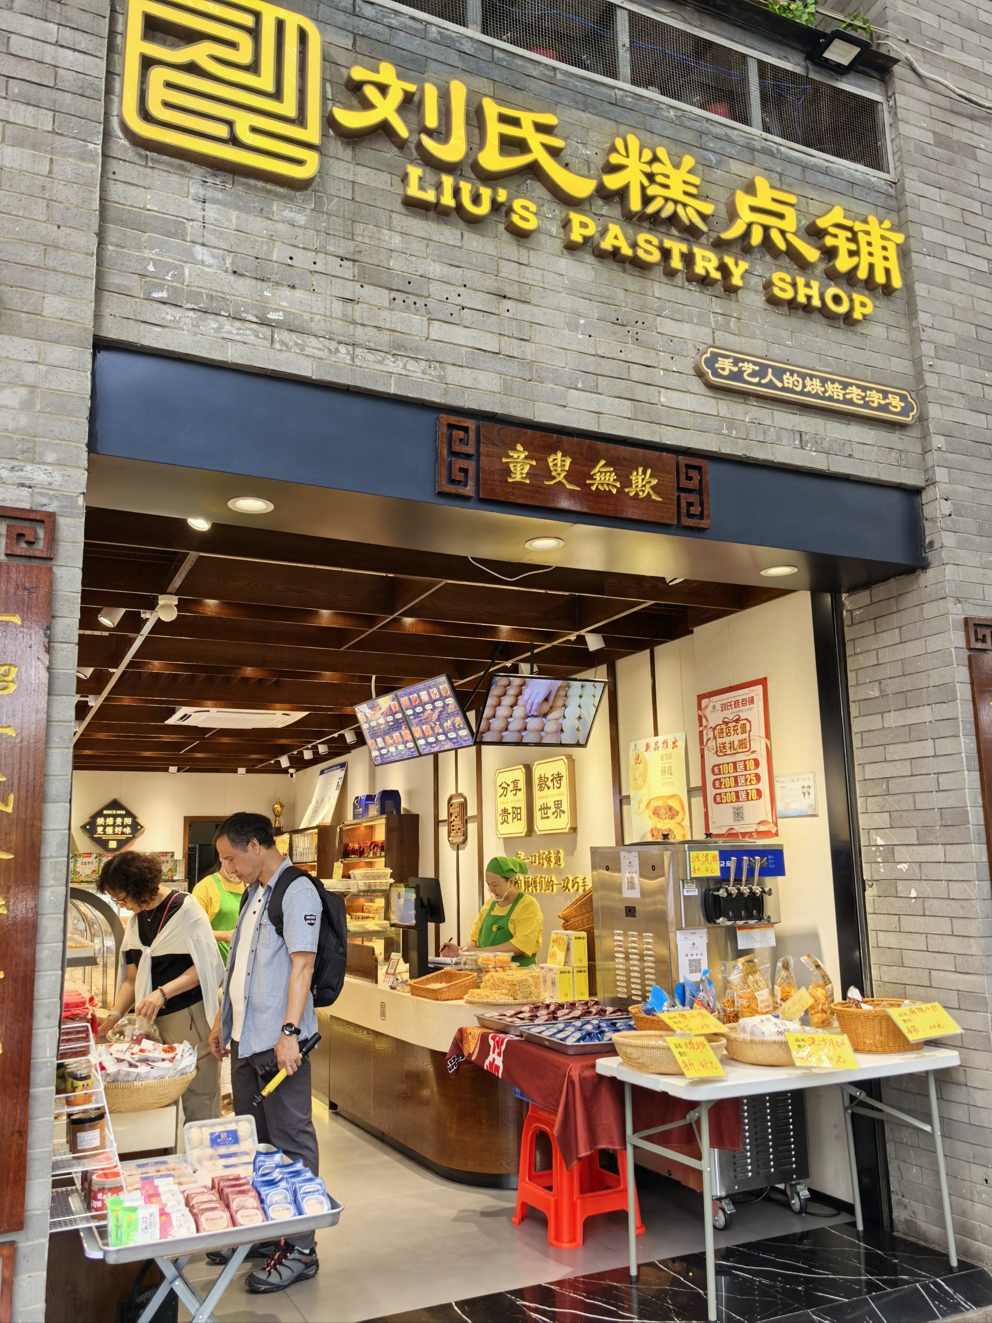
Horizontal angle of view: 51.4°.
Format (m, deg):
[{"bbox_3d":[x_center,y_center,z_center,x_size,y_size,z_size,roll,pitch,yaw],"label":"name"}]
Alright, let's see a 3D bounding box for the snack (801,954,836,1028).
[{"bbox_3d":[1.355,1.383,4.336,0.110,0.285,0.080,3,-12,-21],"label":"snack"}]

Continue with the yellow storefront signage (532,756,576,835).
[{"bbox_3d":[0.403,0.914,7.004,0.048,0.495,0.525,4,-12,-25],"label":"yellow storefront signage"}]

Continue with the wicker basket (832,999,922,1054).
[{"bbox_3d":[1.491,1.400,3.958,0.410,0.155,0.300,4,-12,-25],"label":"wicker basket"}]

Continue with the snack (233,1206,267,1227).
[{"bbox_3d":[-0.646,1.456,2.703,0.085,0.083,0.030,4,-57,-25],"label":"snack"}]

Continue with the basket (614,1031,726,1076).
[{"bbox_3d":[0.636,1.428,3.766,0.409,0.101,0.409,-1,-11,0],"label":"basket"}]

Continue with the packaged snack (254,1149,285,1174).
[{"bbox_3d":[-0.663,1.475,3.014,0.082,0.105,0.030,4,-42,-25],"label":"packaged snack"}]

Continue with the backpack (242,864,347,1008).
[{"bbox_3d":[-0.809,1.081,4.134,0.328,0.535,0.323,4,-12,-25],"label":"backpack"}]

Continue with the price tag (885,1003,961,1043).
[{"bbox_3d":[1.548,1.300,3.720,0.210,0.005,0.150,-4,27,-15],"label":"price tag"}]

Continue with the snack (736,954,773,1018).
[{"bbox_3d":[1.065,1.355,4.208,0.120,0.310,0.080,4,-12,-24],"label":"snack"}]

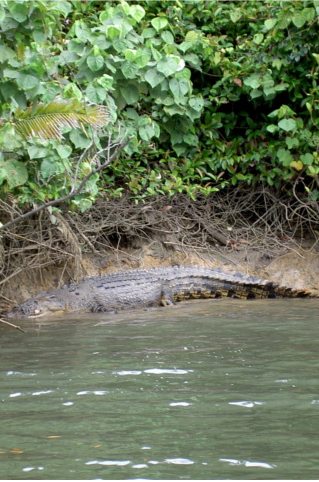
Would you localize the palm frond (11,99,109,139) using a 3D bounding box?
[{"bbox_3d":[-0.903,-1.097,17.100,0.880,0.380,0.400,0,5,0],"label":"palm frond"}]

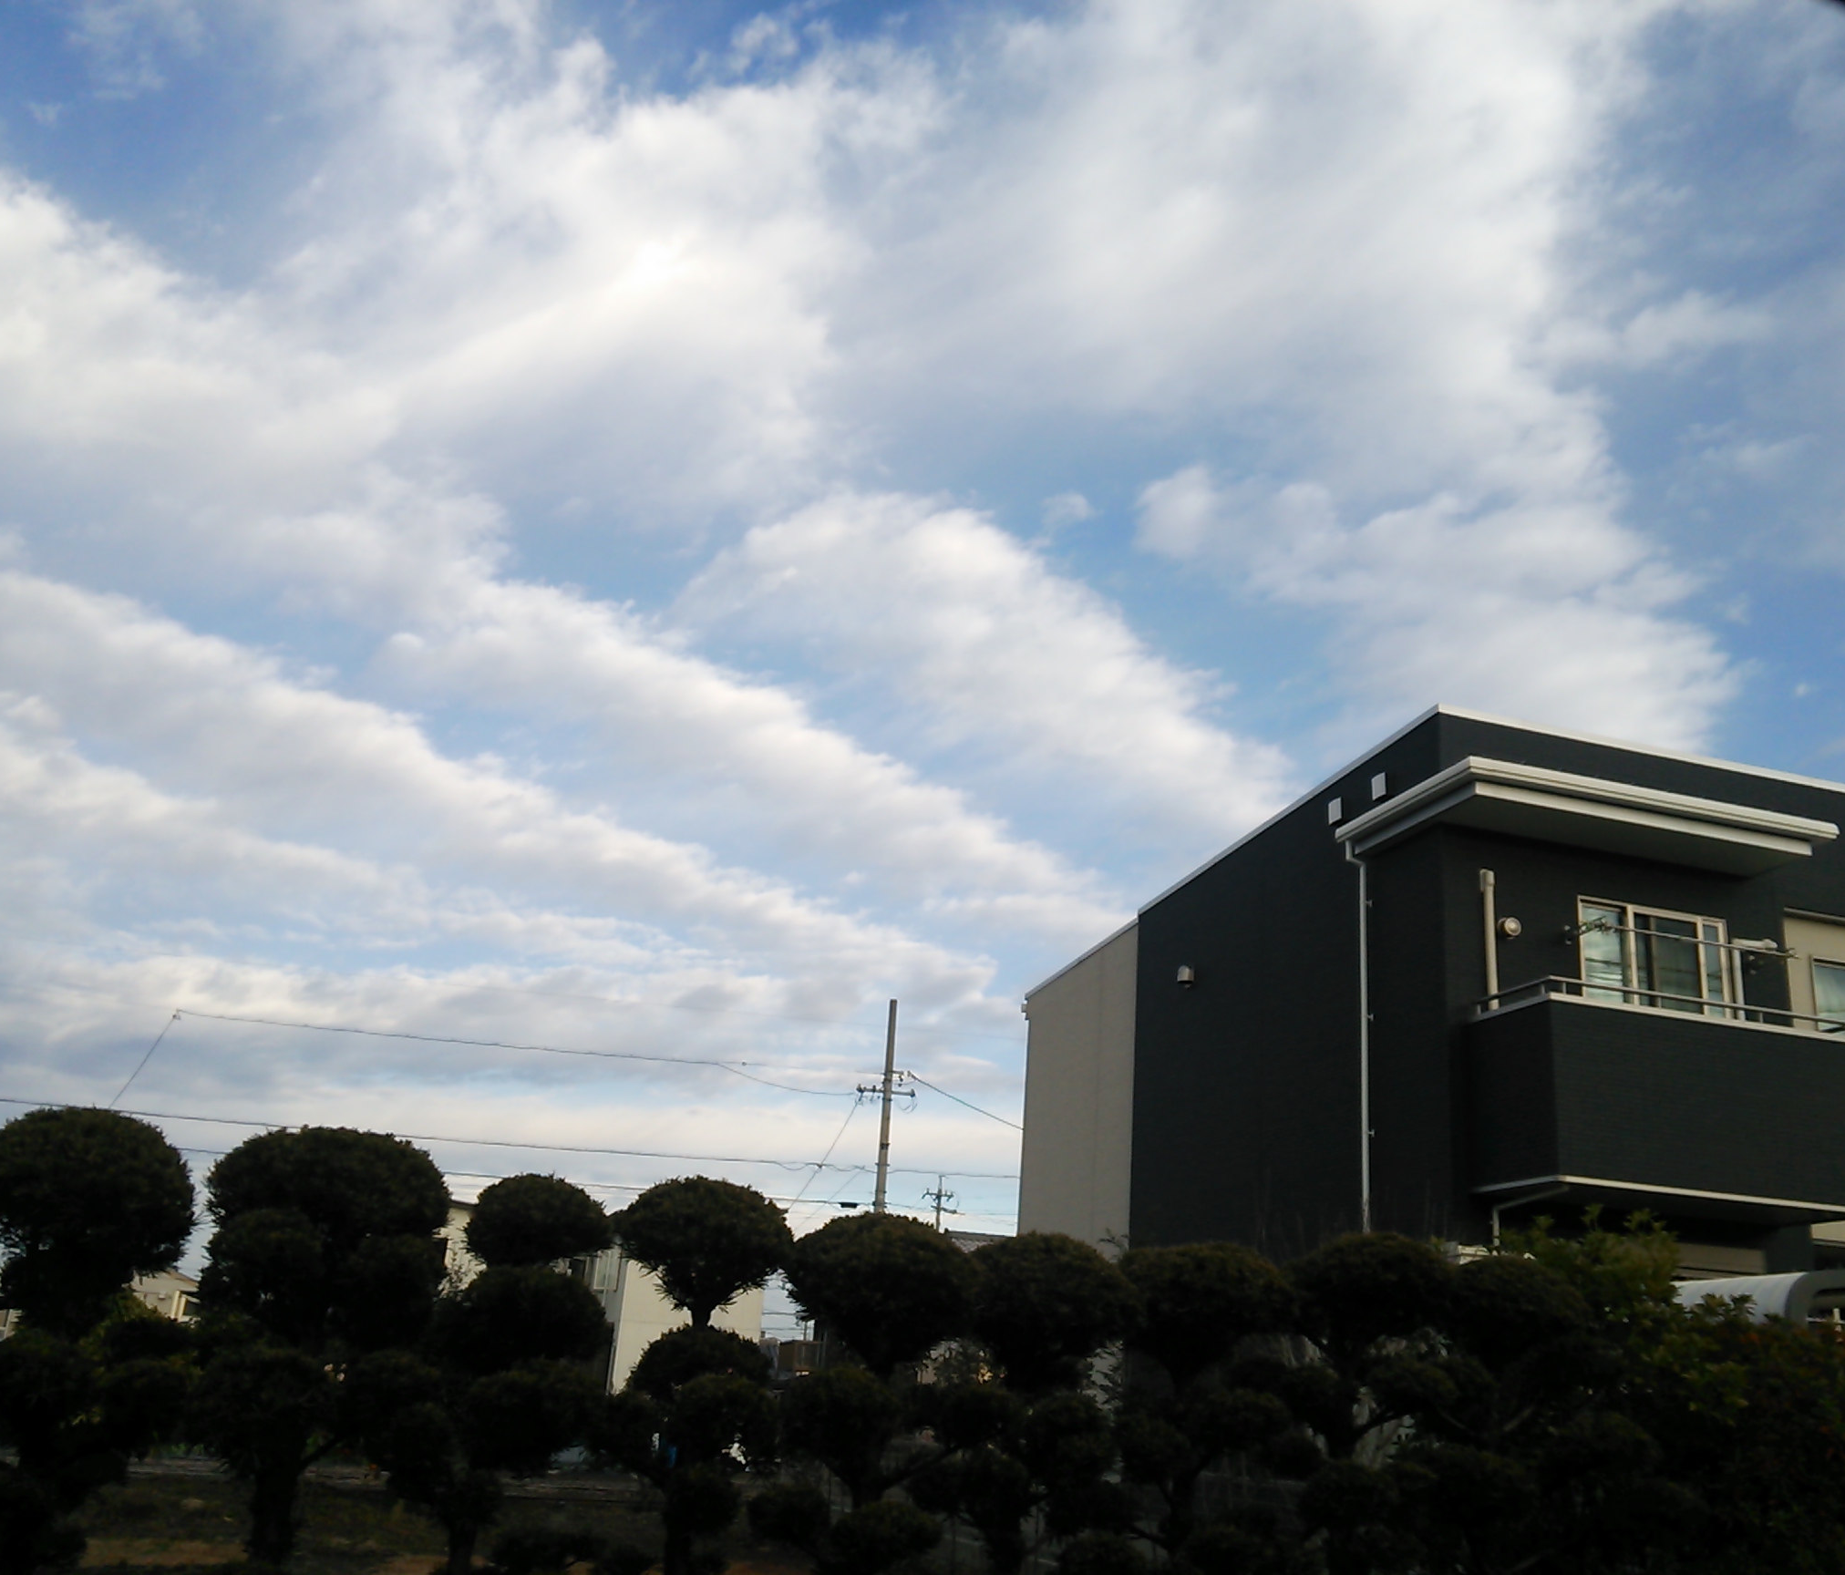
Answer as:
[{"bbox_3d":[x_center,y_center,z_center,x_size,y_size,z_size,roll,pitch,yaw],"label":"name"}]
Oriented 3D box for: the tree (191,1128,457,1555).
[{"bbox_3d":[-3.214,2.990,9.170,1.280,2.203,1.220,5,-20,0],"label":"tree"}]

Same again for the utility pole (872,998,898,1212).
[{"bbox_3d":[-1.266,11.393,45.170,0.340,11.700,0.340,5,-20,0],"label":"utility pole"}]

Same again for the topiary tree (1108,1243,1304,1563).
[{"bbox_3d":[1.781,4.012,10.706,1.120,2.158,1.100,5,-20,0],"label":"topiary tree"}]

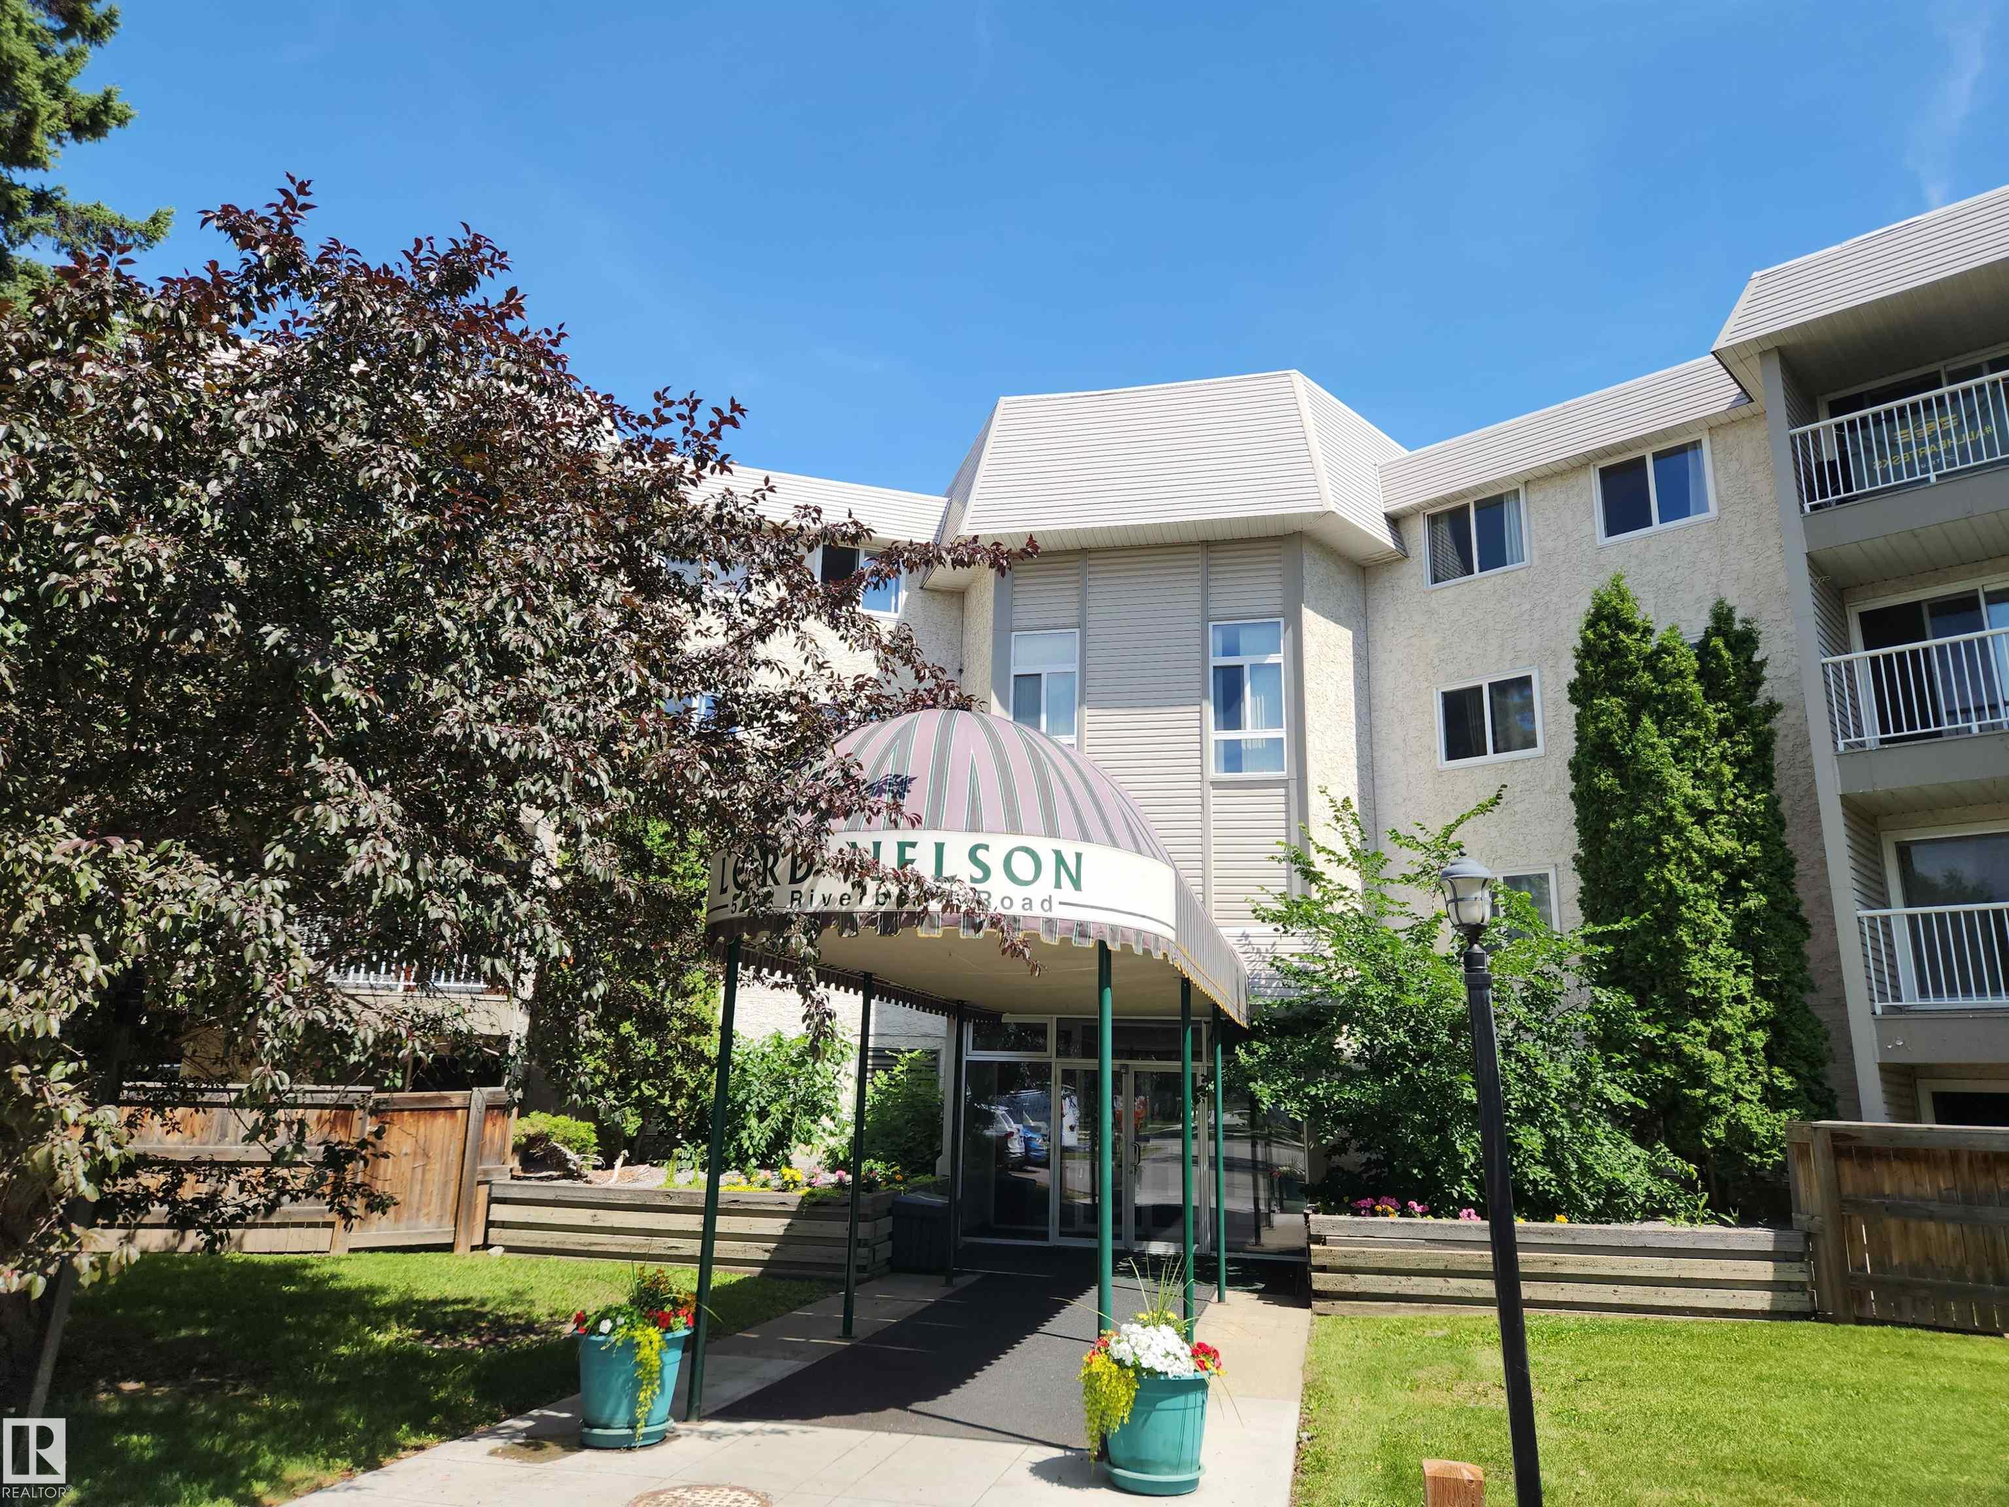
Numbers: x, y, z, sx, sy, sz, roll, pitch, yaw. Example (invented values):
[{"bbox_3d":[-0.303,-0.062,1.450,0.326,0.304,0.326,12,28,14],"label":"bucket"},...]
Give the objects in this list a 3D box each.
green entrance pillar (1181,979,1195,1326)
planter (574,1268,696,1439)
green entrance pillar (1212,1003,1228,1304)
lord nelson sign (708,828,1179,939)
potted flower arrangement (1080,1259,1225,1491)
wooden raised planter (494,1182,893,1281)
[{"bbox_3d":[1.386,3.061,10.073,0.070,2.785,0.070,-2,-15,13],"label":"green entrance pillar"},{"bbox_3d":[-1.983,3.230,7.217,0.620,0.860,0.600,-2,-15,13],"label":"planter"},{"bbox_3d":[2.069,3.817,12.871,0.070,2.759,0.070,-2,-15,13],"label":"green entrance pillar"},{"bbox_3d":[-0.528,0.798,8.008,2.950,0.460,1.050,-2,-15,13],"label":"lord nelson sign"},{"bbox_3d":[0.749,3.083,6.656,0.680,1.000,0.640,-2,-15,13],"label":"potted flower arrangement"},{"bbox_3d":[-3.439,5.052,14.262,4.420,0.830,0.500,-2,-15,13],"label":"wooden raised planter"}]

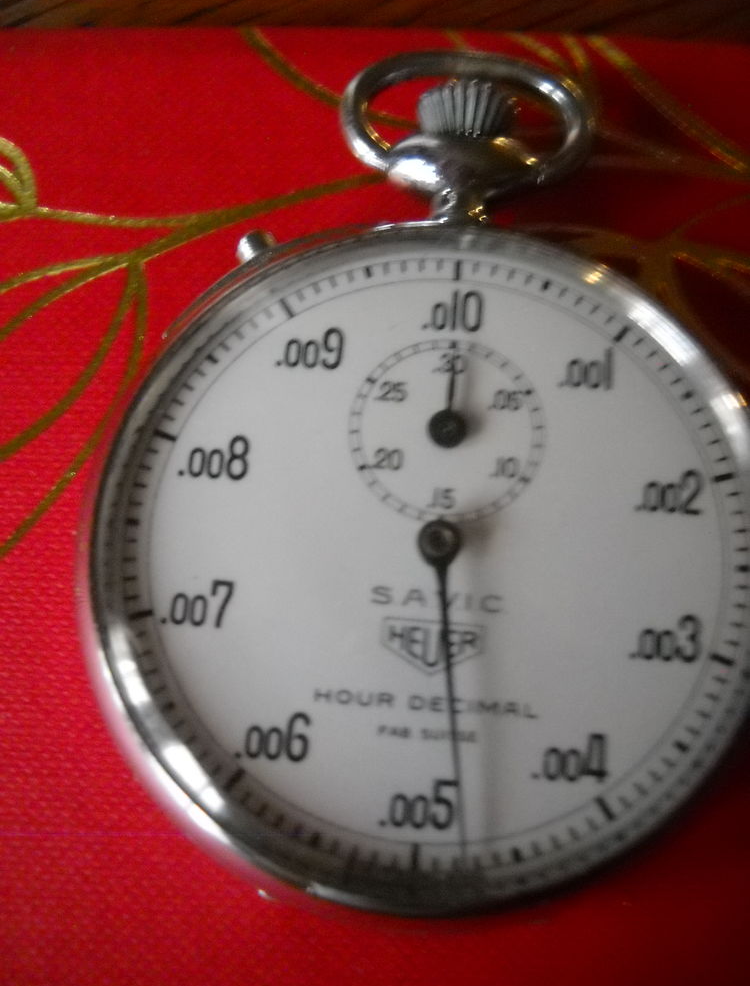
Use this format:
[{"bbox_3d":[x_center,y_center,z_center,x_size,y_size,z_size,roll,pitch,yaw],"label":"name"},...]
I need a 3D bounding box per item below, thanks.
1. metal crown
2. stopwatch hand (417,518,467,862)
[{"bbox_3d":[0.008,-0.030,0.100,0.008,0.008,0.006,4,76,2],"label":"metal crown"},{"bbox_3d":[0.005,0.013,0.083,0.003,0.001,0.024,-4,76,0],"label":"stopwatch hand"}]

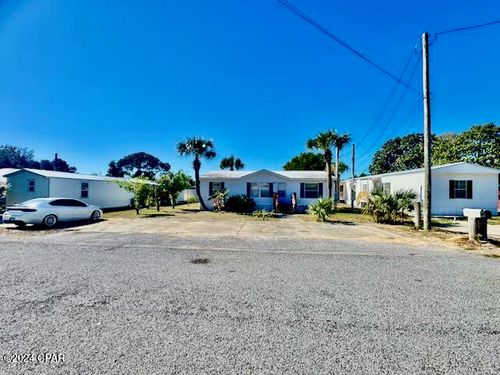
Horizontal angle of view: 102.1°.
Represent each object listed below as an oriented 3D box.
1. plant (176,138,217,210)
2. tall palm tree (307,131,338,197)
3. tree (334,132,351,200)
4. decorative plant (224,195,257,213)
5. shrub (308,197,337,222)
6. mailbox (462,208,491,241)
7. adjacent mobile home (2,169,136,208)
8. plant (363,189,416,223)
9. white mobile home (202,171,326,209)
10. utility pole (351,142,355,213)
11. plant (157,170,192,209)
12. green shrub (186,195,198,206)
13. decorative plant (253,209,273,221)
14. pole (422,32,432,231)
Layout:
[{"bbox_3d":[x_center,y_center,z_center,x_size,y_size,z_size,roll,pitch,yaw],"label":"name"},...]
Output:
[{"bbox_3d":[-4.868,-1.274,18.425,3.500,6.730,3.300,0,-1,-1],"label":"plant"},{"bbox_3d":[5.560,-1.104,15.400,2.500,6.400,2.500,1,-1,5],"label":"tall palm tree"},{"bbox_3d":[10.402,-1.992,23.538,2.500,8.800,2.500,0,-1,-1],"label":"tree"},{"bbox_3d":[-0.803,1.395,17.100,2.600,1.550,1.900,1,-1,5],"label":"decorative plant"},{"bbox_3d":[4.491,1.445,12.700,1.850,1.500,1.700,1,-1,5],"label":"shrub"},{"bbox_3d":[8.730,1.430,7.800,0.420,1.230,0.600,1,-1,5],"label":"mailbox"},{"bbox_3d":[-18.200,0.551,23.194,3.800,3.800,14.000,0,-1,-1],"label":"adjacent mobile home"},{"bbox_3d":[8.831,1.139,12.800,3.300,2.150,2.400,1,-1,5],"label":"plant"},{"bbox_3d":[1.678,0.291,22.598,12.900,4.200,7.500,0,-1,-1],"label":"white mobile home"},{"bbox_3d":[10.037,-0.930,19.800,0.250,6.500,0.250,1,-1,5],"label":"utility pole"},{"bbox_3d":[-7.678,0.230,20.699,3.400,3.940,3.200,0,-1,-1],"label":"plant"},{"bbox_3d":[-7.109,1.576,24.976,1.400,1.300,1.300,0,-1,-1],"label":"green shrub"},{"bbox_3d":[0.853,1.877,13.770,1.400,0.750,1.300,0,-1,-1],"label":"decorative plant"},{"bbox_3d":[8.866,-2.797,10.150,0.300,9.890,0.300,0,-1,-1],"label":"pole"}]

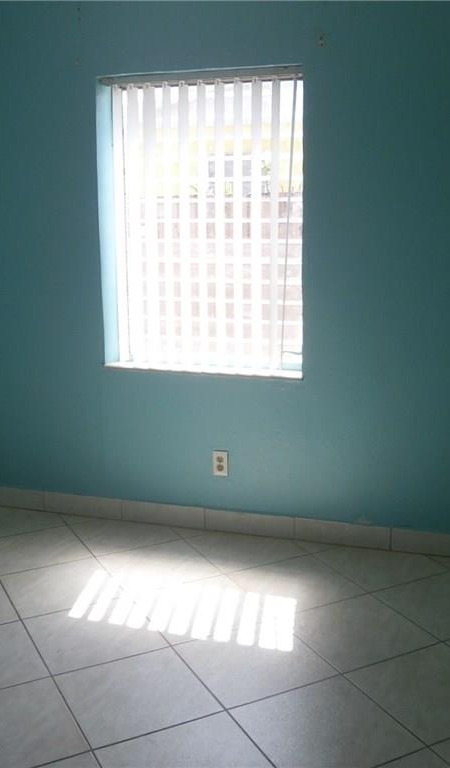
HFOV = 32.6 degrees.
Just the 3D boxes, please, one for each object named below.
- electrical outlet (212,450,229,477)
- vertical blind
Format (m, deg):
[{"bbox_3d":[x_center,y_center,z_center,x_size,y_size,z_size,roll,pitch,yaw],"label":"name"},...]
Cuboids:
[{"bbox_3d":[-0.019,0.365,3.514,0.071,0.115,0.012,3,11,17],"label":"electrical outlet"},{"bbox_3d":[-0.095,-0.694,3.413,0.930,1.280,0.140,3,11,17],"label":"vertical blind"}]

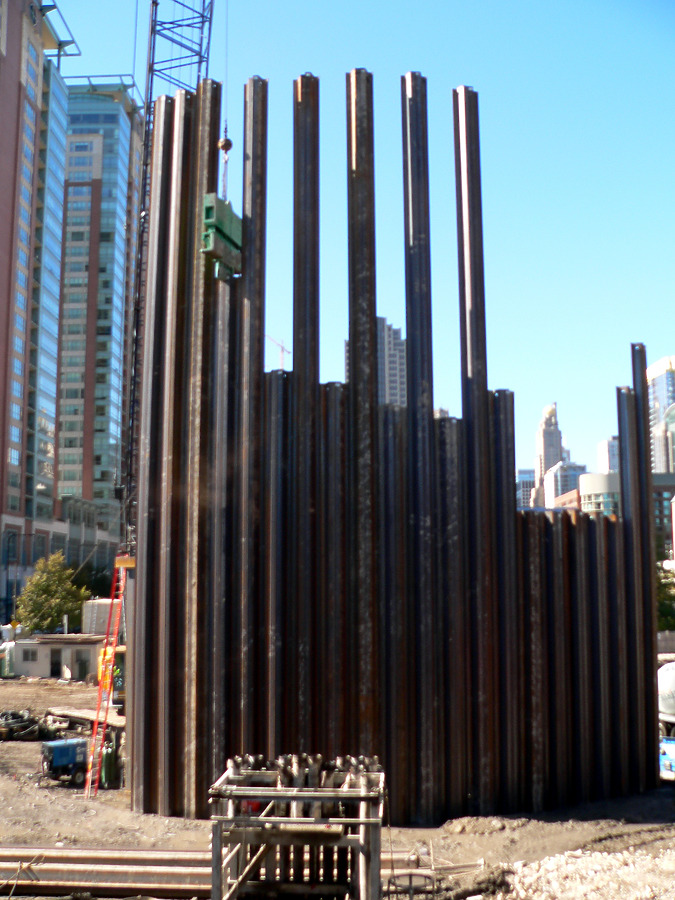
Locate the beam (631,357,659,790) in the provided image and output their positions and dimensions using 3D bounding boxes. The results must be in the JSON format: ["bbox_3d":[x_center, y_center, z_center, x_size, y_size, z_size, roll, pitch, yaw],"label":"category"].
[{"bbox_3d":[10.809,3.762,32.537,0.930,15.360,0.320,8,-12,-40],"label":"beam"}]

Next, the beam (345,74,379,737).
[{"bbox_3d":[0.804,-0.841,29.366,0.930,24.160,0.320,0,-9,-1],"label":"beam"}]

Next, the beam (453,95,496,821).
[{"bbox_3d":[4.409,-0.623,29.816,0.930,23.750,0.320,2,-10,-14],"label":"beam"}]

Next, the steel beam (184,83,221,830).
[{"bbox_3d":[-4.419,-0.767,30.287,0.930,24.330,0.320,-3,-10,19],"label":"steel beam"}]

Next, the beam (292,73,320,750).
[{"bbox_3d":[-0.969,-0.782,29.444,0.930,24.000,0.320,-1,-9,6],"label":"beam"}]

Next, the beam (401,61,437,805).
[{"bbox_3d":[2.605,-0.782,29.491,0.930,24.150,0.320,1,-9,-7],"label":"beam"}]

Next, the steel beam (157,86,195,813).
[{"bbox_3d":[-5.305,-0.627,30.600,0.930,24.150,0.320,-4,-10,23],"label":"steel beam"}]

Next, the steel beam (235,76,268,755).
[{"bbox_3d":[-2.733,-0.769,29.753,0.930,24.040,0.320,-2,-10,13],"label":"steel beam"}]

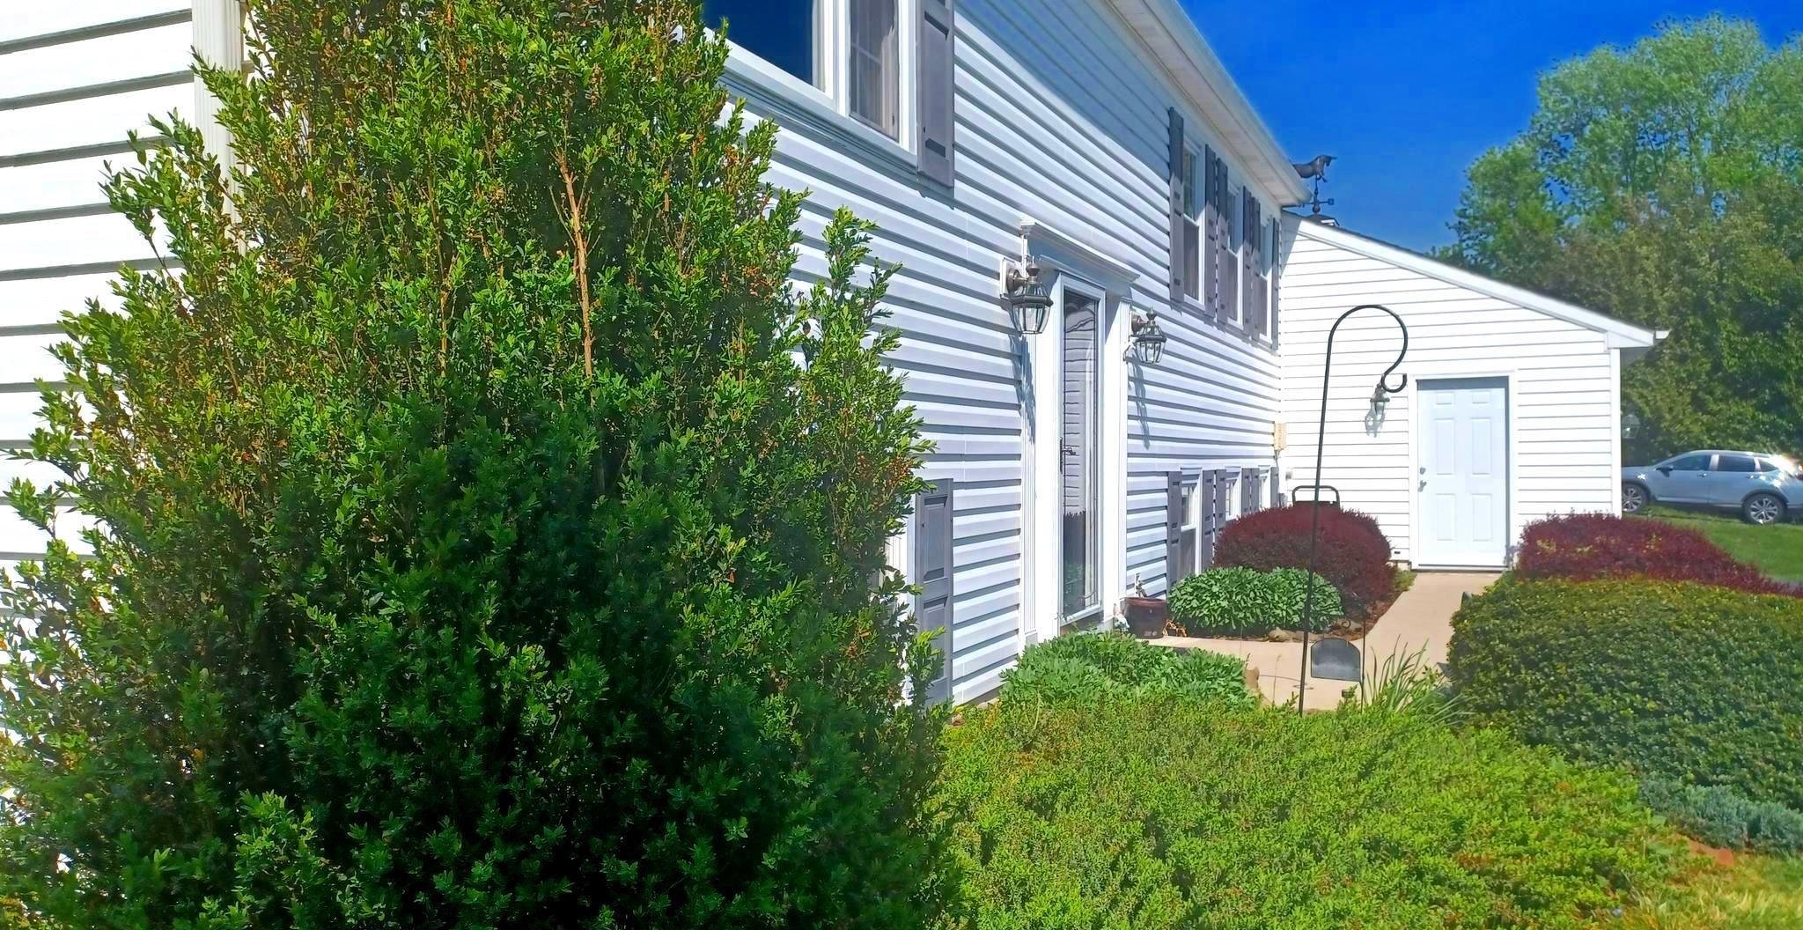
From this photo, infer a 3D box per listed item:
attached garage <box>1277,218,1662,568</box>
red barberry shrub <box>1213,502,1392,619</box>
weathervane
[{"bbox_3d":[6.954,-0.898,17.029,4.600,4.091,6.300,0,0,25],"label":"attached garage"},{"bbox_3d":[3.387,0.763,11.007,1.414,0.819,1.464,0,0,25],"label":"red barberry shrub"},{"bbox_3d":[5.681,-3.871,17.984,0.680,0.856,0.460,0,0,20],"label":"weathervane"}]

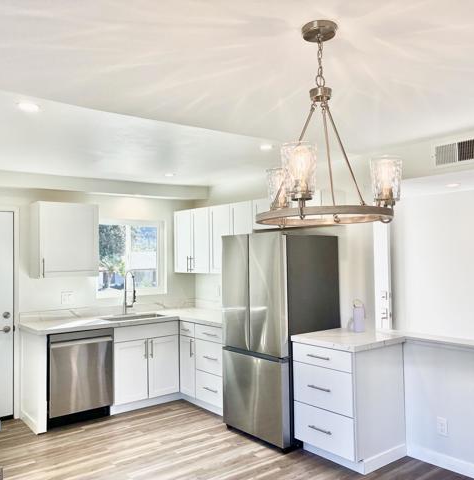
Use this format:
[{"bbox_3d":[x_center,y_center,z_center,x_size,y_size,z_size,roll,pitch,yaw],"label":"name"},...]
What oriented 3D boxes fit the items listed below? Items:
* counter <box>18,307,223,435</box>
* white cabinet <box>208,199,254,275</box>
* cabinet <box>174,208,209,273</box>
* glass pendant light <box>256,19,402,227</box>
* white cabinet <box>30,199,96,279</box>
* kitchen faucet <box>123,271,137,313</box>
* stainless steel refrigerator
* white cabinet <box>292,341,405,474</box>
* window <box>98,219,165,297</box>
[{"bbox_3d":[-0.868,1.289,4.831,2.107,0.927,1.522,1,-3,-38],"label":"counter"},{"bbox_3d":[0.056,-0.011,5.140,0.333,0.741,0.761,1,-3,-38],"label":"white cabinet"},{"bbox_3d":[-0.410,0.019,5.725,0.333,0.746,0.736,1,-3,-38],"label":"cabinet"},{"bbox_3d":[0.326,-0.435,1.847,0.565,0.764,0.565,-1,-2,0],"label":"glass pendant light"},{"bbox_3d":[-1.771,0.013,4.943,0.595,0.742,0.328,1,-3,-38],"label":"white cabinet"},{"bbox_3d":[-1.193,0.600,5.336,0.081,0.489,0.262,1,-3,-38],"label":"kitchen faucet"},{"bbox_3d":[0.395,0.840,4.341,0.741,1.749,0.791,1,-3,-38],"label":"stainless steel refrigerator"},{"bbox_3d":[0.885,1.250,3.812,0.610,0.873,0.612,1,-3,-38],"label":"white cabinet"},{"bbox_3d":[-1.219,0.213,5.613,0.887,0.881,0.091,1,-3,-38],"label":"window"}]

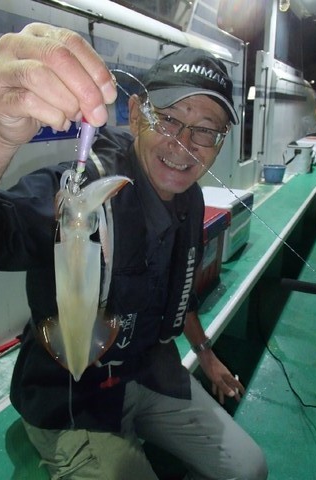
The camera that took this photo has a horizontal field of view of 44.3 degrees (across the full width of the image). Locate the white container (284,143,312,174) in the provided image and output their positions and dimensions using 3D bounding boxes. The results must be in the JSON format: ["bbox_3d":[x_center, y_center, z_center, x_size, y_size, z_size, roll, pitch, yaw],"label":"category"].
[{"bbox_3d":[1.648,-0.930,4.505,0.260,0.321,0.257,8,21,27],"label":"white container"}]

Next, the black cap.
[{"bbox_3d":[0.067,-0.288,0.717,0.170,0.140,0.260,6,16,-14],"label":"black cap"}]

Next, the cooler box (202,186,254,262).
[{"bbox_3d":[0.307,-0.093,2.161,0.334,0.298,0.385,8,21,27],"label":"cooler box"}]

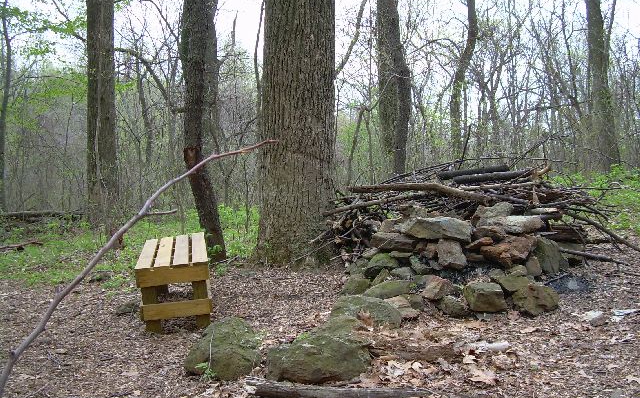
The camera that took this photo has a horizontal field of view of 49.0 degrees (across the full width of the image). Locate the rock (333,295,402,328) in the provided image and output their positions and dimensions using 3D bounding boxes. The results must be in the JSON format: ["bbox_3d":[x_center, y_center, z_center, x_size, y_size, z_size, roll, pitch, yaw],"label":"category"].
[{"bbox_3d":[0.320,0.790,5.071,0.500,0.200,0.420,-2,5,-6],"label":"rock"}]

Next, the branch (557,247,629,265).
[{"bbox_3d":[2.530,0.540,6.500,0.660,0.090,0.140,13,5,0],"label":"branch"}]

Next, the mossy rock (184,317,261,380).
[{"bbox_3d":[-0.582,0.851,4.157,0.430,0.290,0.460,-2,6,-11],"label":"mossy rock"}]

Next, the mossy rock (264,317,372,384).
[{"bbox_3d":[-0.017,0.861,4.139,0.570,0.250,0.560,-2,5,-6],"label":"mossy rock"}]

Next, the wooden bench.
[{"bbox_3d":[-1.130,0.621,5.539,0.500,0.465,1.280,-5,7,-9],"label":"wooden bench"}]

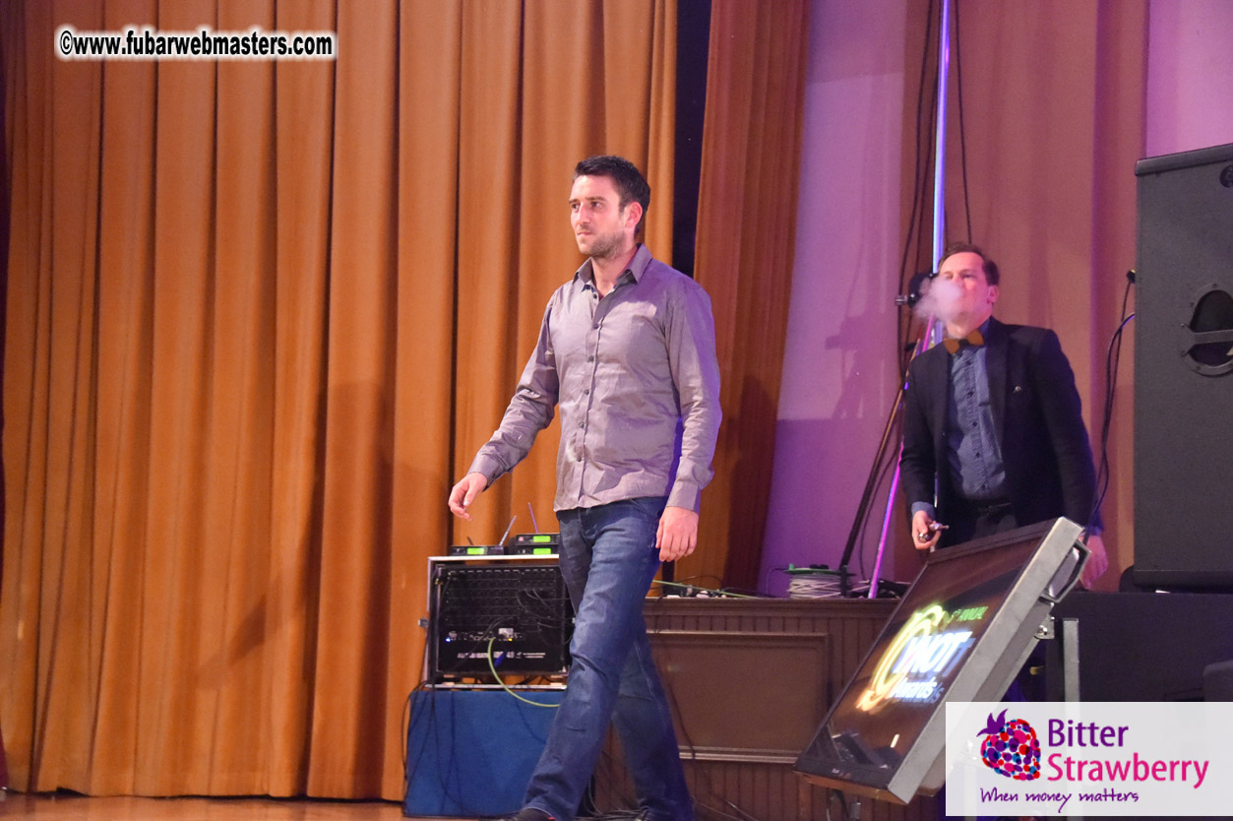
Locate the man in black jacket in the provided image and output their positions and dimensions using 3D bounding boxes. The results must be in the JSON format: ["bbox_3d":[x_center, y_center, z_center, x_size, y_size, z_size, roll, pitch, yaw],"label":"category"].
[{"bbox_3d":[1.180,0.360,6.470,0.560,1.770,0.400,-2,-7,28],"label":"man in black jacket"}]

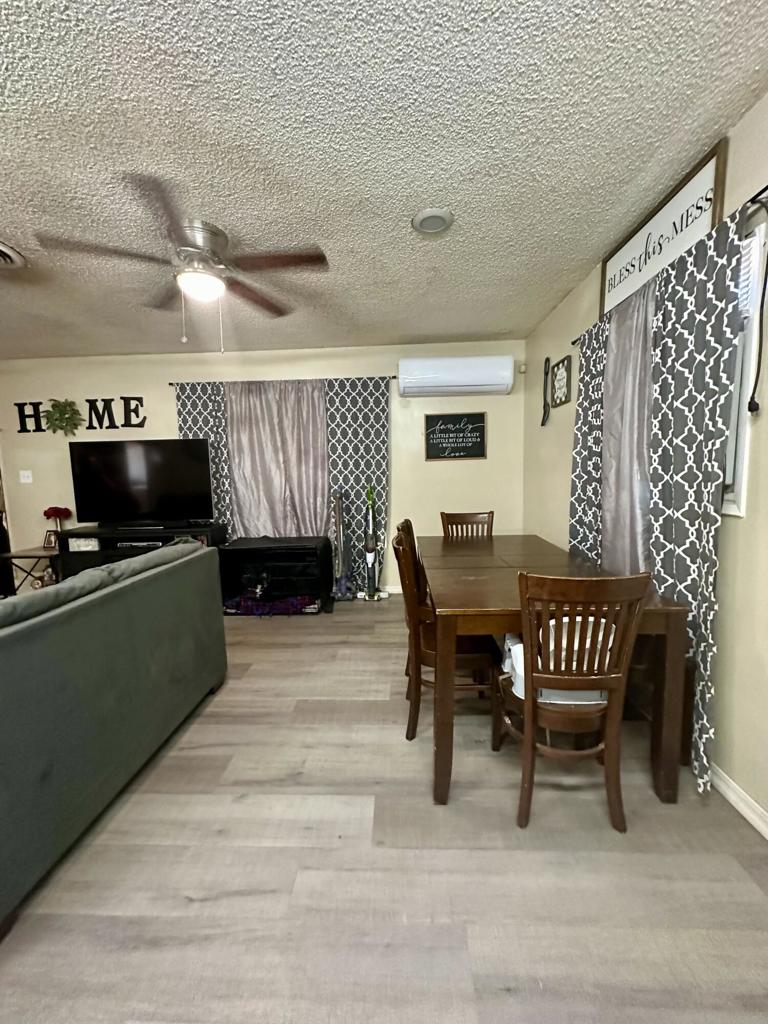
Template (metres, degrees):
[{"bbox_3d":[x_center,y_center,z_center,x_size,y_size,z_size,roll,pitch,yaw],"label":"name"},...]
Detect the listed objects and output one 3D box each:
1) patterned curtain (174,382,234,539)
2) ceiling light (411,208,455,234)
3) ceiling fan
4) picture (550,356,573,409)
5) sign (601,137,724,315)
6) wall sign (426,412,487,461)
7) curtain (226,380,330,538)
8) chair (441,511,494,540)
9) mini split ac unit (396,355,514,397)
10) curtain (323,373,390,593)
[{"bbox_3d":[-1.748,-0.212,4.105,0.500,2.080,0.100,-1,6,2],"label":"patterned curtain"},{"bbox_3d":[0.234,-1.379,1.981,0.195,0.030,0.195,-1,6,2],"label":"ceiling light"},{"bbox_3d":[-0.928,-1.218,2.047,1.290,0.320,1.270,-1,6,2],"label":"ceiling fan"},{"bbox_3d":[1.323,-0.958,3.088,0.025,0.318,0.335,-1,6,2],"label":"picture"},{"bbox_3d":[1.270,-1.251,1.984,0.030,0.320,0.900,-1,6,2],"label":"sign"},{"bbox_3d":[0.697,-0.729,4.009,0.593,0.452,0.025,-1,6,2],"label":"wall sign"},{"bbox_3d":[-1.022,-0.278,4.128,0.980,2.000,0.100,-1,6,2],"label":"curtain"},{"bbox_3d":[0.622,0.486,2.908,0.440,0.935,0.520,-1,6,2],"label":"chair"},{"bbox_3d":[0.673,-1.287,3.951,1.050,0.325,0.220,-1,6,2],"label":"mini split ac unit"},{"bbox_3d":[-0.236,-0.246,4.106,0.635,2.120,0.110,-1,6,2],"label":"curtain"}]

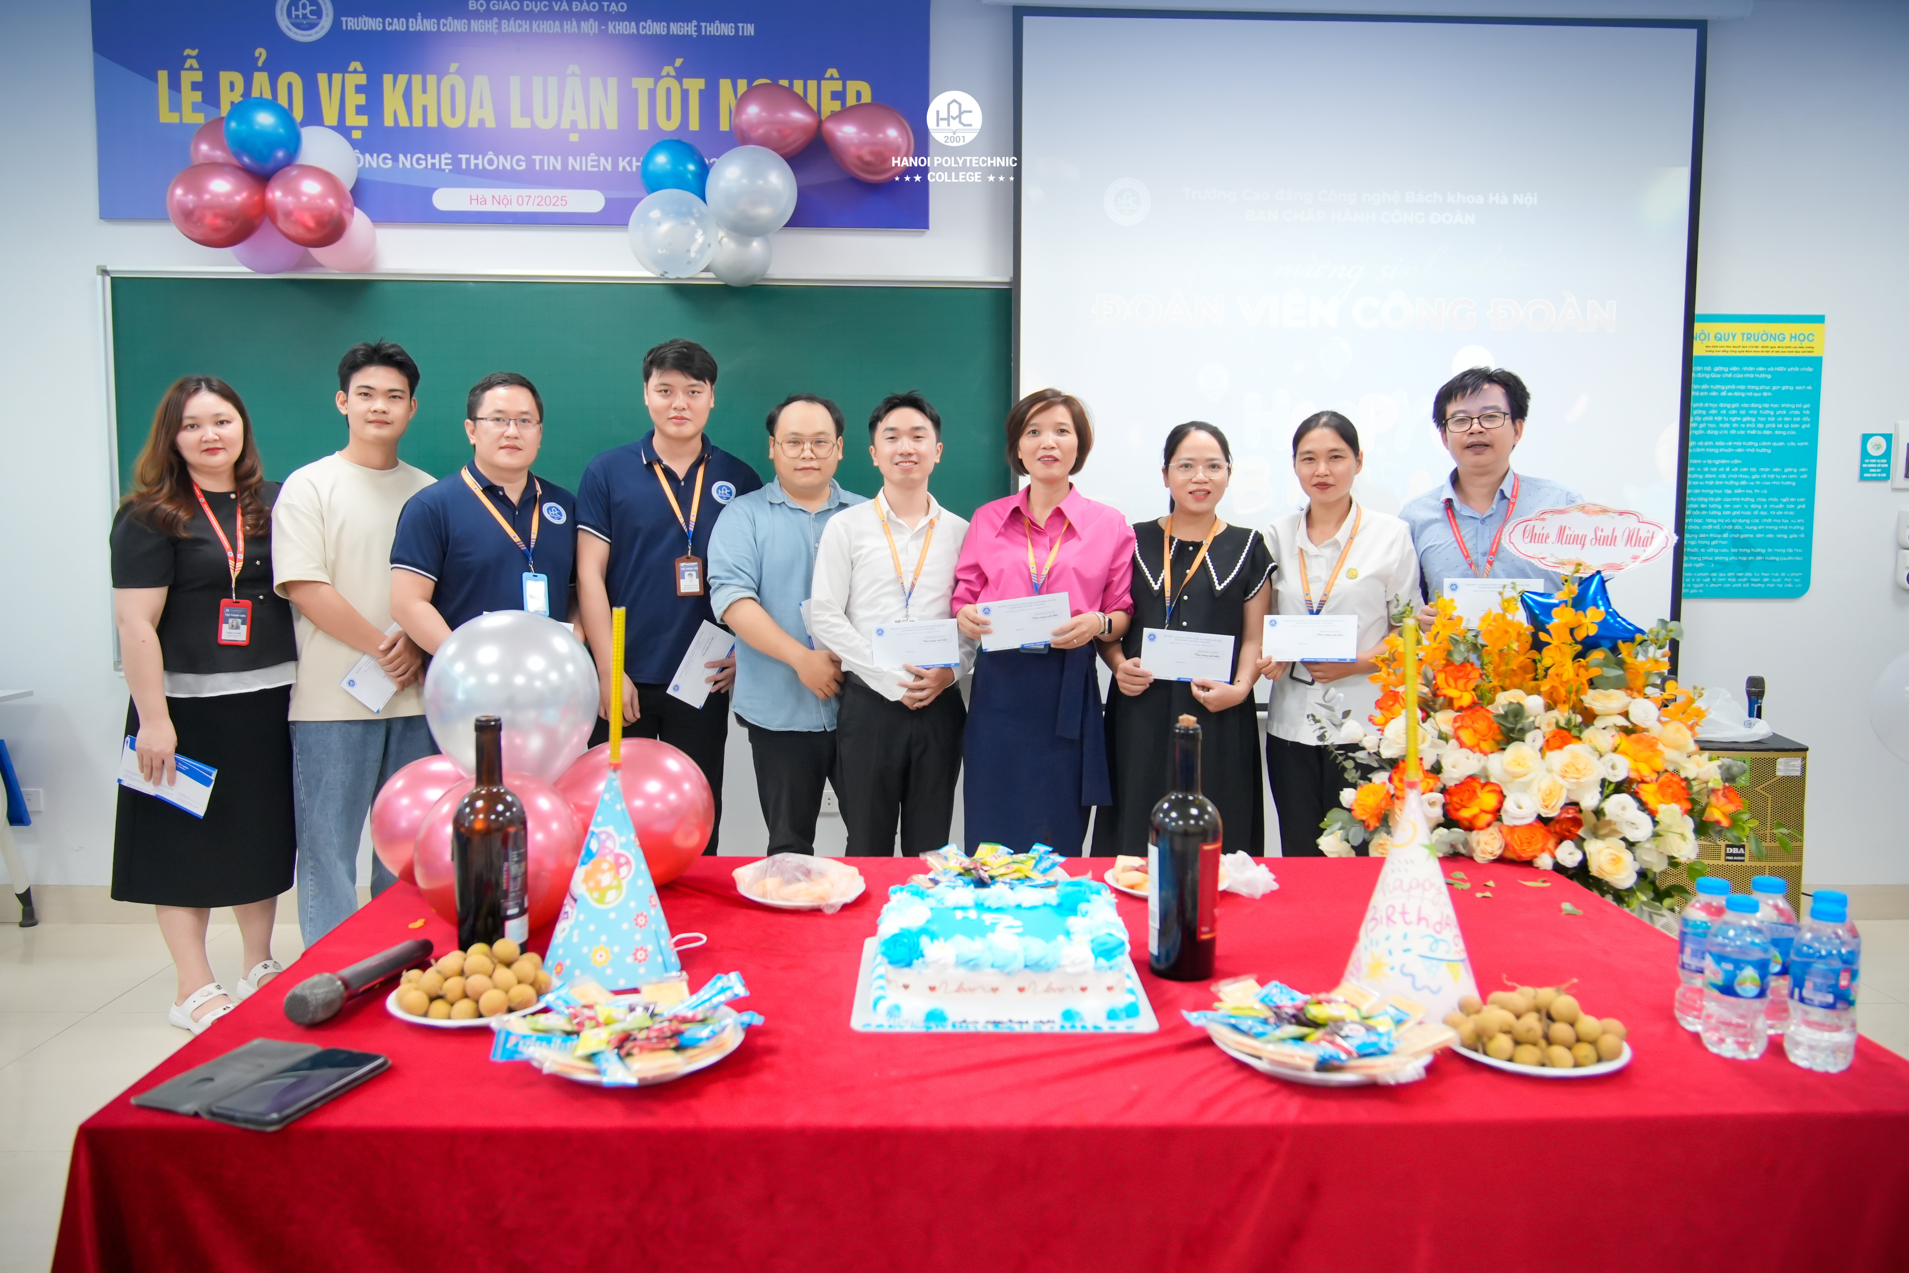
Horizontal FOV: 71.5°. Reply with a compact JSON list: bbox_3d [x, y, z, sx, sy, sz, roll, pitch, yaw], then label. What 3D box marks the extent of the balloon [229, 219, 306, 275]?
[{"bbox_3d":[-2.058,-1.204,3.977,0.220,0.225,0.215,0,4,0],"label":"balloon"}]

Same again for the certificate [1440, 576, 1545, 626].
[{"bbox_3d":[1.209,-0.072,2.970,0.224,0.117,0.004,1,4,9],"label":"certificate"}]

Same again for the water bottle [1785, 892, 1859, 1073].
[{"bbox_3d":[0.876,0.351,1.331,0.061,0.155,0.061,0,4,0],"label":"water bottle"}]

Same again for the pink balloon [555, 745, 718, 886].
[{"bbox_3d":[-0.483,0.266,2.000,0.245,0.225,0.230,0,4,0],"label":"pink balloon"}]

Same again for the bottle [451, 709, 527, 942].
[{"bbox_3d":[-0.565,0.248,1.618,0.083,0.300,0.083,-1,4,-17],"label":"bottle"}]

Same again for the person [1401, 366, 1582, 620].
[{"bbox_3d":[1.373,0.152,3.446,0.500,1.676,0.380,3,6,28],"label":"person"}]

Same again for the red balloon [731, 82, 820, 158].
[{"bbox_3d":[-0.525,-1.514,3.892,0.257,0.202,0.208,0,5,0],"label":"red balloon"}]

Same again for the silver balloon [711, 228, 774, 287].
[{"bbox_3d":[-0.640,-1.136,3.954,0.189,0.184,0.186,0,5,0],"label":"silver balloon"}]

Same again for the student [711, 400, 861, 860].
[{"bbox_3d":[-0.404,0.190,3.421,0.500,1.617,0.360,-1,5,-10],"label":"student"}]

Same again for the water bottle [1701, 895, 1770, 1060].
[{"bbox_3d":[0.806,0.348,1.361,0.061,0.155,0.061,0,4,0],"label":"water bottle"}]

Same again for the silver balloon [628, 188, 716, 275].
[{"bbox_3d":[-0.834,-1.188,3.910,0.260,0.270,0.260,0,5,0],"label":"silver balloon"}]

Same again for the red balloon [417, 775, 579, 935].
[{"bbox_3d":[-0.618,0.292,1.804,0.219,0.218,0.218,0,5,0],"label":"red balloon"}]

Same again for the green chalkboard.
[{"bbox_3d":[-1.208,-0.508,4.154,2.870,1.250,0.050,0,4,-2],"label":"green chalkboard"}]

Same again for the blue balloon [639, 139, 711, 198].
[{"bbox_3d":[-0.826,-1.364,3.919,0.199,0.196,0.197,0,5,0],"label":"blue balloon"}]

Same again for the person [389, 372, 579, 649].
[{"bbox_3d":[-1.165,0.156,3.378,0.520,1.642,0.380,-3,6,-32],"label":"person"}]

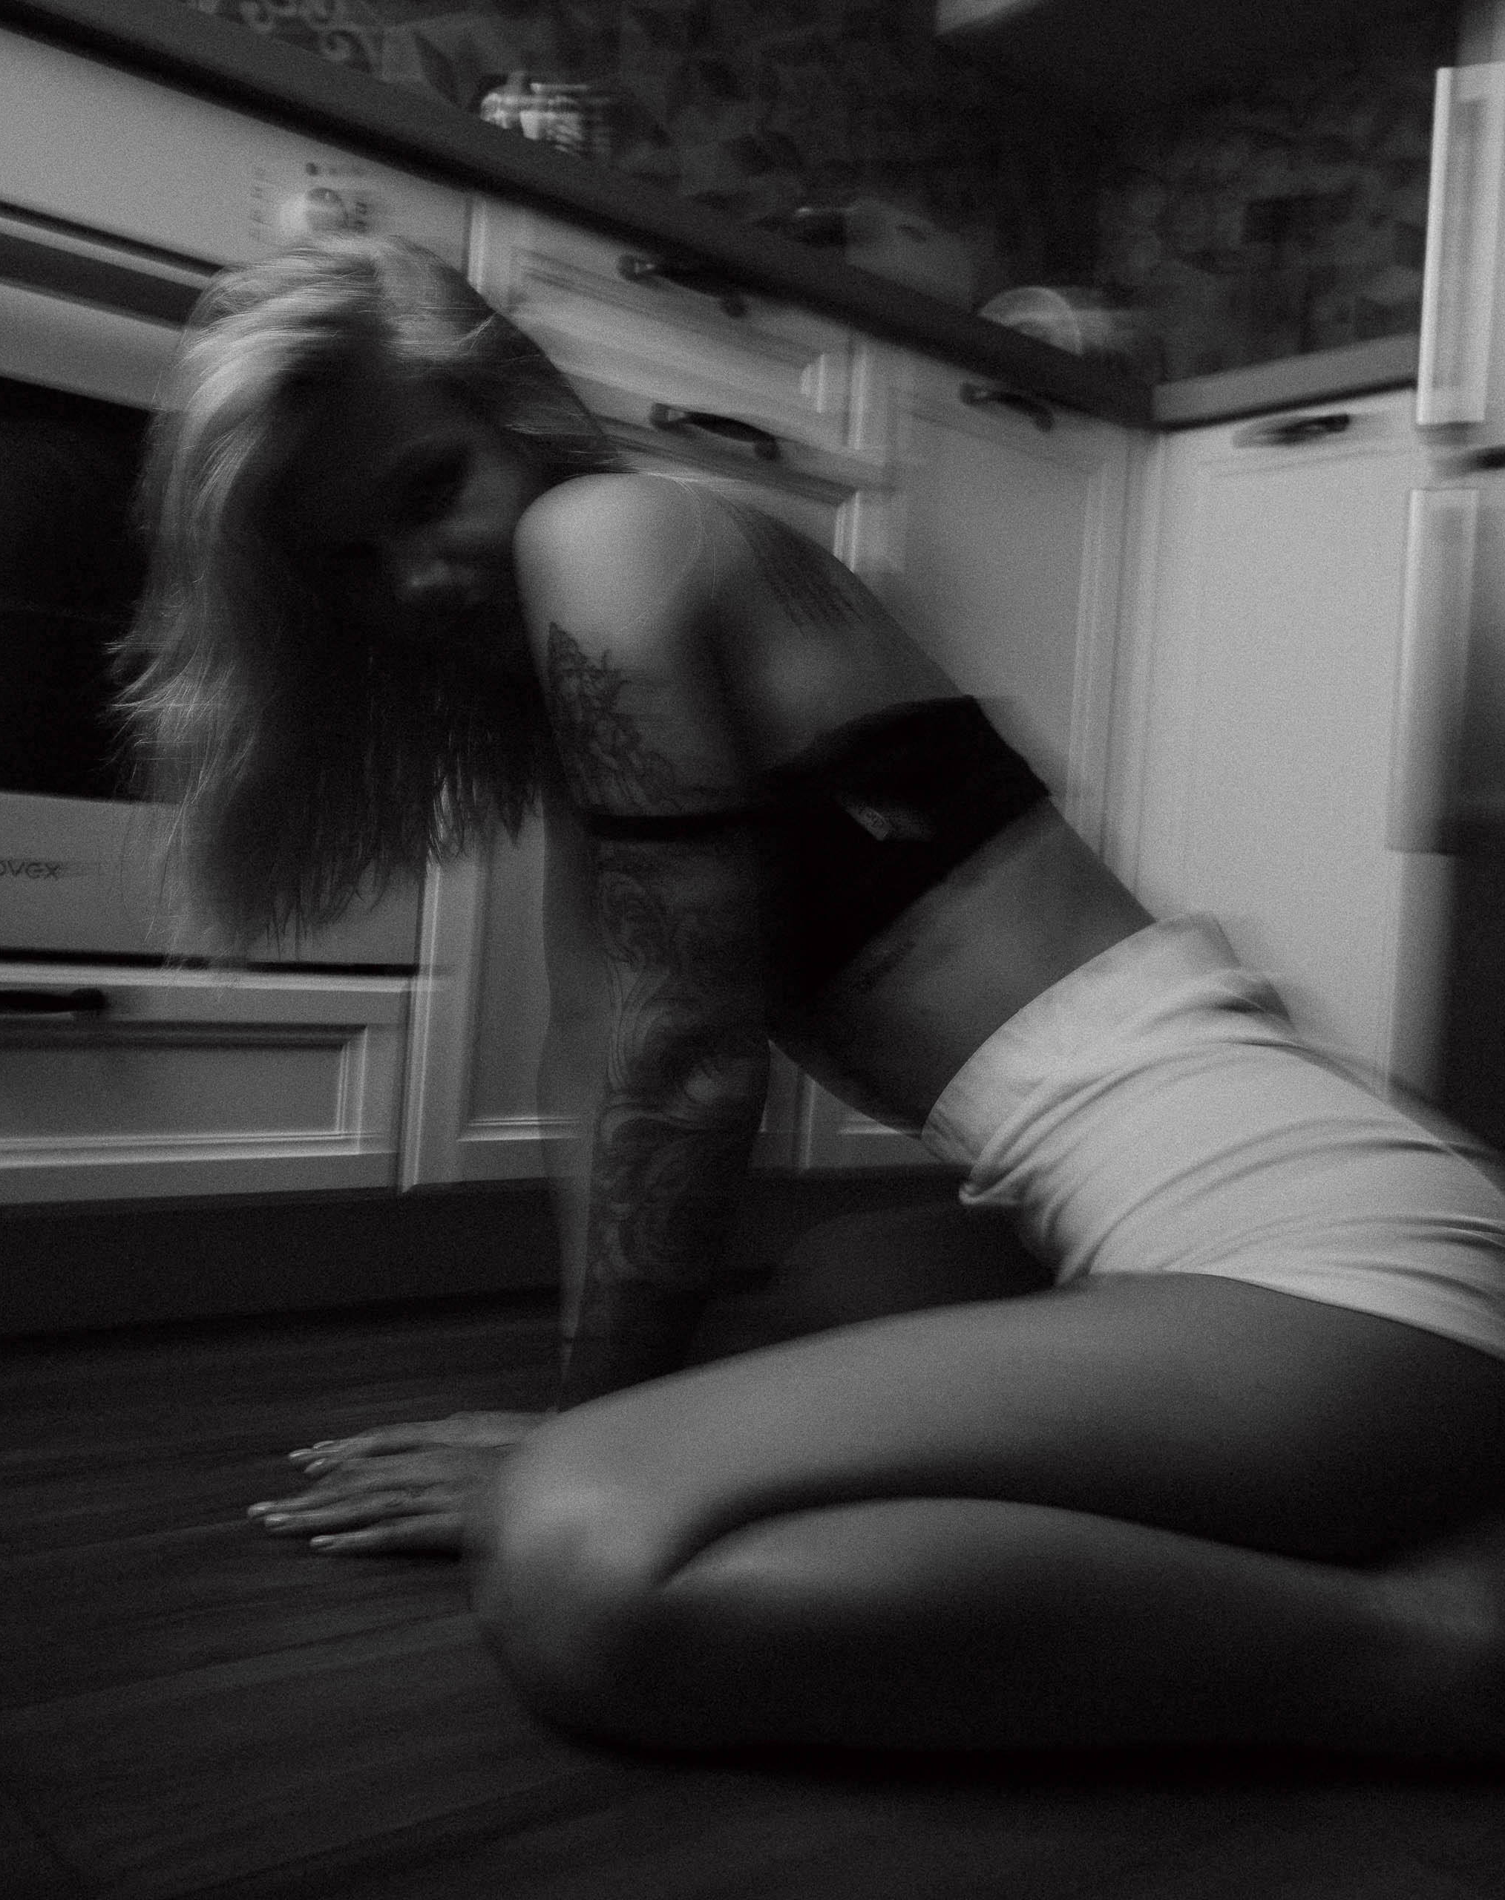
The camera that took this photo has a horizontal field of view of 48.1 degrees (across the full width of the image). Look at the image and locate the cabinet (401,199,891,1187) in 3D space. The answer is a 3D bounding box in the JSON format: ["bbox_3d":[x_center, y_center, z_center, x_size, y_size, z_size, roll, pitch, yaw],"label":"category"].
[{"bbox_3d":[-0.238,-0.196,1.622,0.395,0.758,0.549,3,1,-37],"label":"cabinet"}]

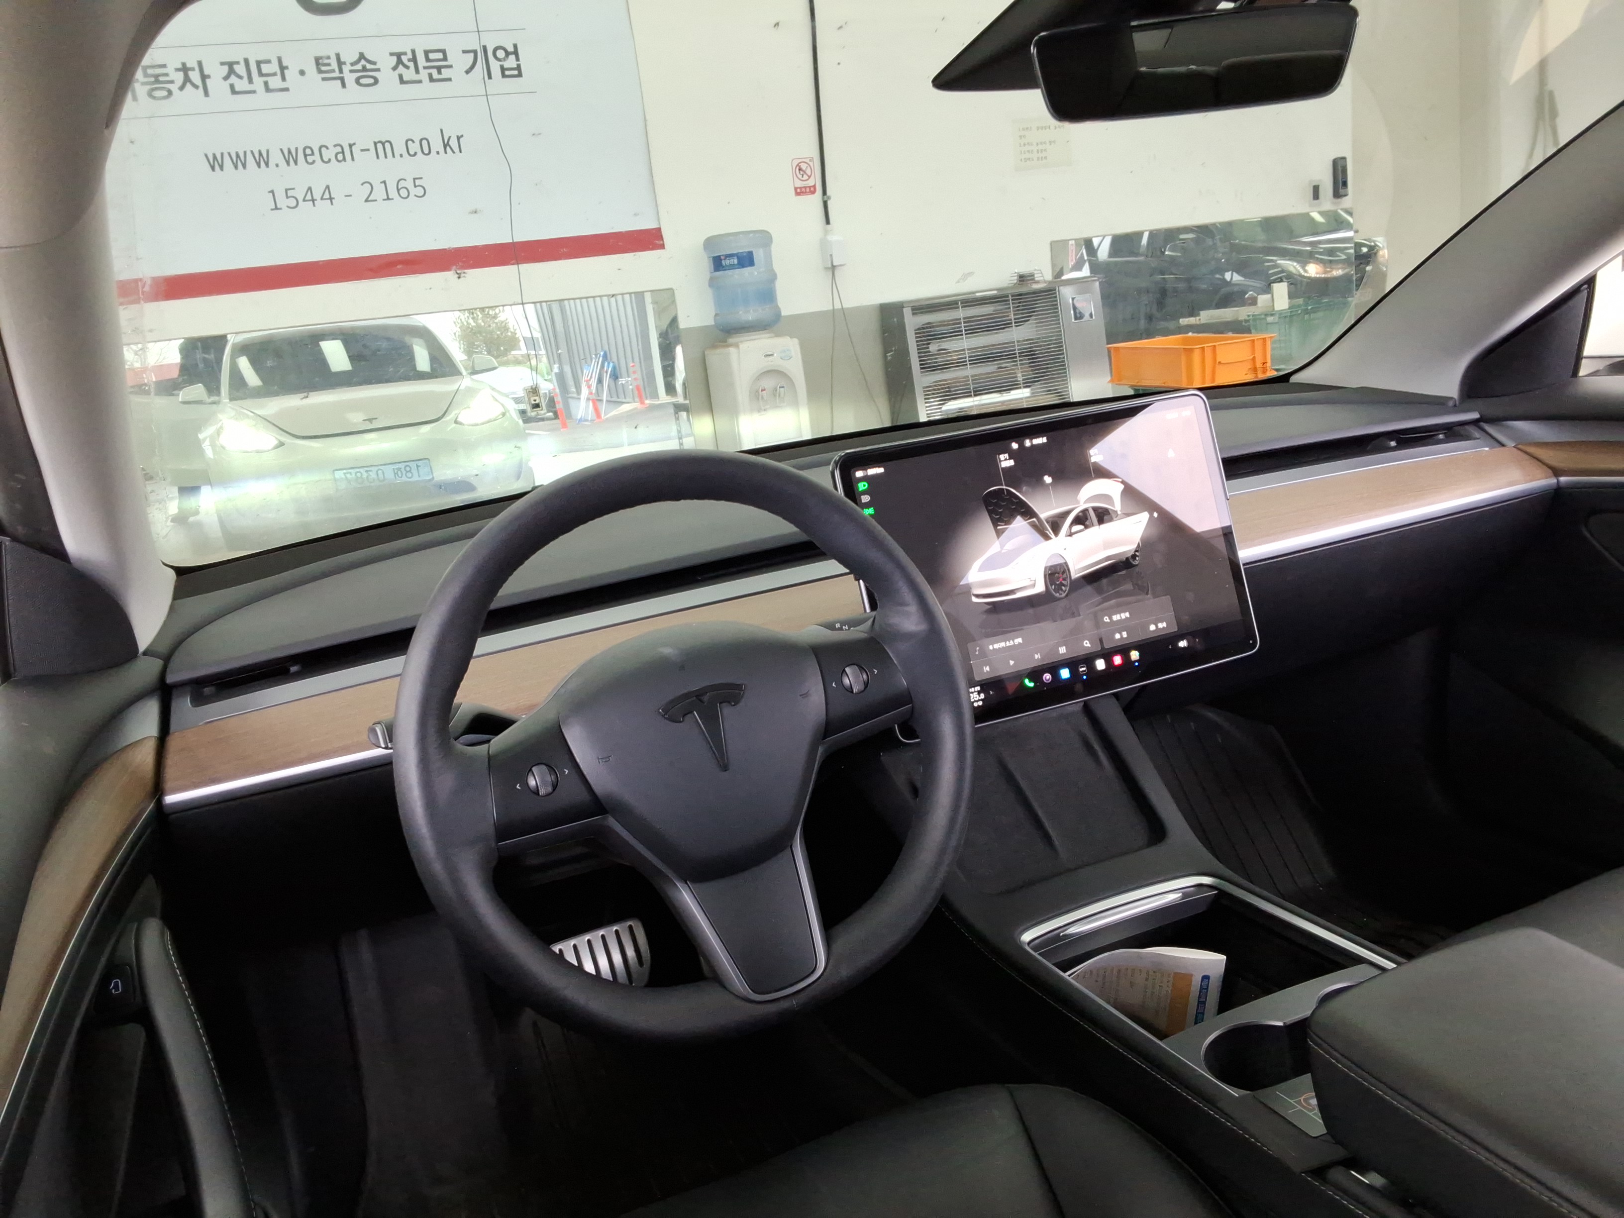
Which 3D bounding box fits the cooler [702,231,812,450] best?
[{"bbox_3d":[-0.205,-0.775,5.220,0.288,1.389,0.330,-11,14,-17],"label":"cooler"}]

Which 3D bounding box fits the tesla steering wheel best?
[{"bbox_3d":[-0.073,0.087,0.818,0.362,0.355,0.090,-17,-2,-22],"label":"tesla steering wheel"}]

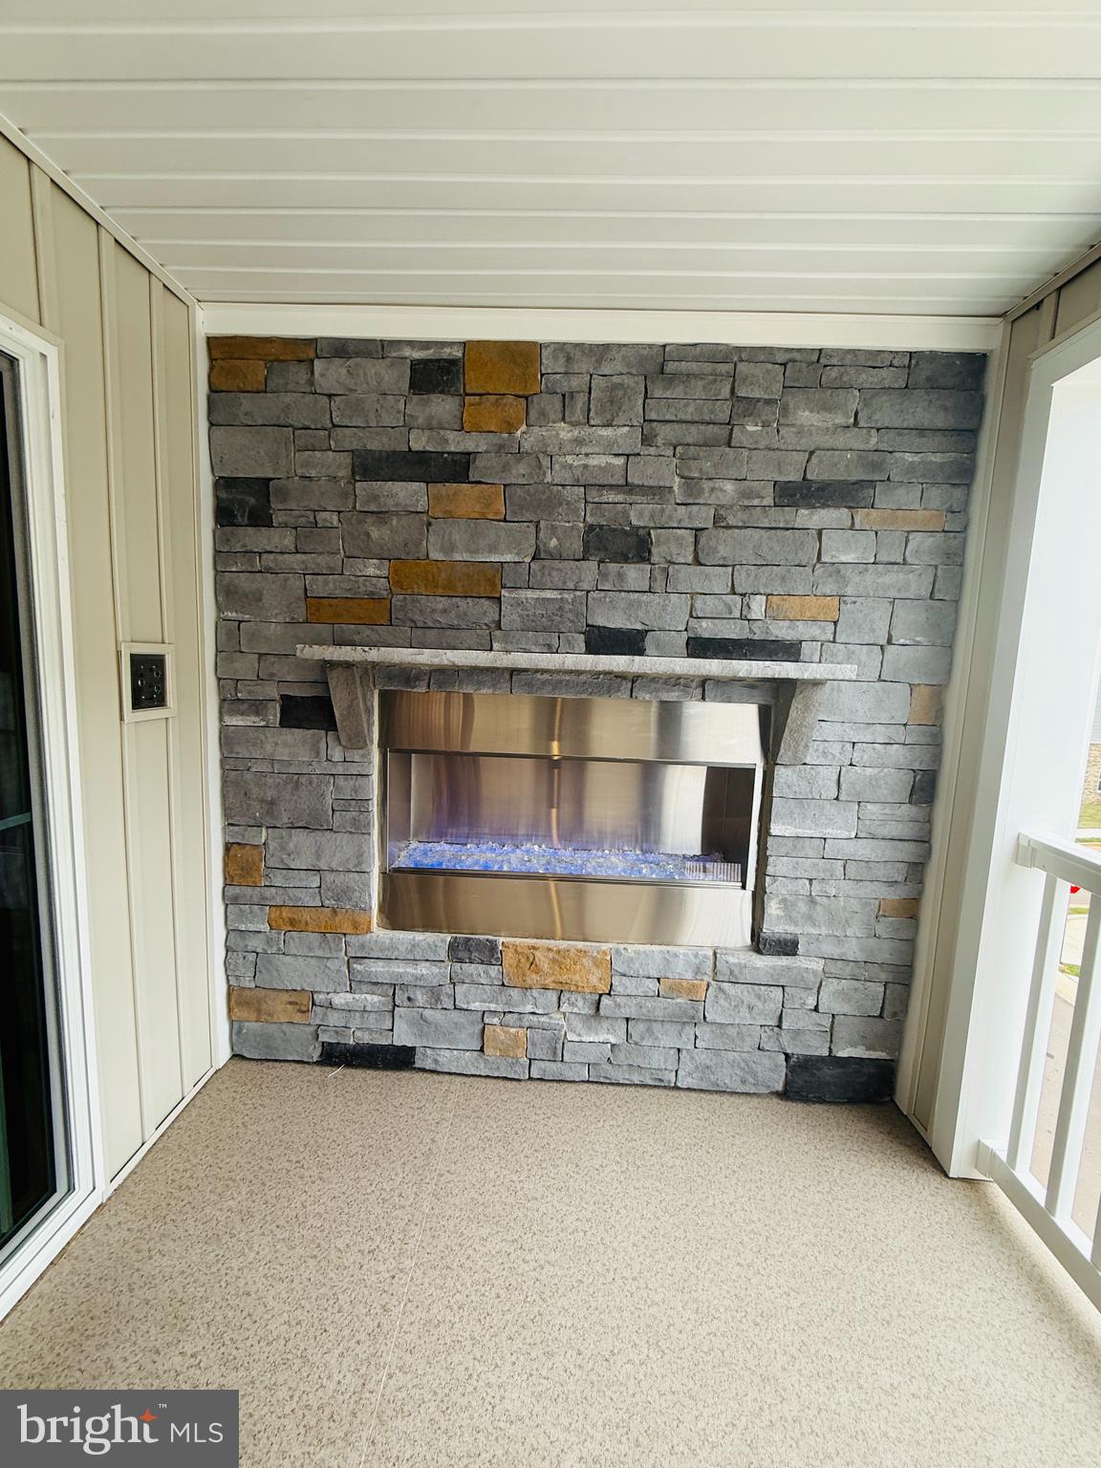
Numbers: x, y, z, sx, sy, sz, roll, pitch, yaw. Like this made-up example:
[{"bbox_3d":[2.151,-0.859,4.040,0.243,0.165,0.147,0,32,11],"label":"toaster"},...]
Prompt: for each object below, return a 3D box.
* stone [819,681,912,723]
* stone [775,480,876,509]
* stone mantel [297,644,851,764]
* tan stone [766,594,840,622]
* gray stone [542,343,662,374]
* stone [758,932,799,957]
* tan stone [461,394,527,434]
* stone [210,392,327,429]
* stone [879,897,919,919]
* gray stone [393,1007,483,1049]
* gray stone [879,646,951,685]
[{"bbox_3d":[0.951,-0.099,1.845,0.300,0.122,0.060,2,7,2],"label":"stone"},{"bbox_3d":[0.806,-0.706,1.767,0.287,0.070,0.055,2,7,2],"label":"stone"},{"bbox_3d":[0.064,-0.081,1.773,1.564,0.306,0.200,2,7,2],"label":"stone mantel"},{"bbox_3d":[0.776,-0.389,1.854,0.220,0.076,0.060,2,6,2],"label":"tan stone"},{"bbox_3d":[0.151,-1.105,1.767,0.349,0.075,0.060,2,7,2],"label":"gray stone"},{"bbox_3d":[0.746,0.686,1.968,0.127,0.080,0.060,2,7,2],"label":"stone"},{"bbox_3d":[-0.169,-0.970,1.823,0.189,0.105,0.060,2,6,2],"label":"tan stone"},{"bbox_3d":[-0.859,-0.991,1.842,0.376,0.096,0.060,2,7,2],"label":"stone"},{"bbox_3d":[1.135,0.564,1.957,0.128,0.069,0.060,2,7,2],"label":"stone"},{"bbox_3d":[-0.382,1.003,2.052,0.306,0.129,0.060,2,7,2],"label":"gray stone"},{"bbox_3d":[1.104,-0.212,1.820,0.203,0.112,0.070,2,7,2],"label":"gray stone"}]

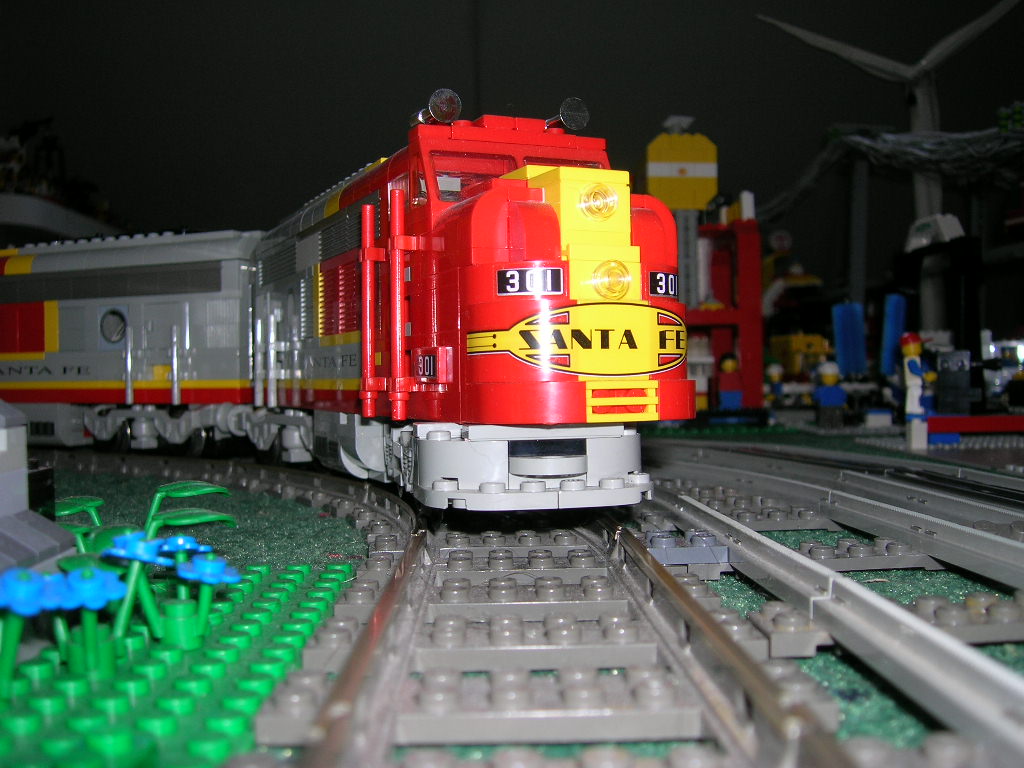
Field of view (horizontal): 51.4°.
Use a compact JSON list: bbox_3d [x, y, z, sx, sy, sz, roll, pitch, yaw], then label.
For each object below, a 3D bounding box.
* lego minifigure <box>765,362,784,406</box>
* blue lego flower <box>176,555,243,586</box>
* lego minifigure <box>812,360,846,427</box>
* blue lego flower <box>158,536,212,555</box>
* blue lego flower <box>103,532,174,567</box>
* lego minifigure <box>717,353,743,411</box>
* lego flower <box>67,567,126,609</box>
[{"bbox_3d":[0.218,0.004,0.885,0.013,0.042,0.022,-1,0,-30],"label":"lego minifigure"},{"bbox_3d":[-0.045,0.028,0.157,0.010,0.003,0.010,2,6,0],"label":"blue lego flower"},{"bbox_3d":[0.206,0.007,0.690,0.023,0.043,0.013,-1,0,12],"label":"lego minifigure"},{"bbox_3d":[-0.052,0.025,0.167,0.010,0.003,0.010,-1,-7,0],"label":"blue lego flower"},{"bbox_3d":[-0.054,0.024,0.154,0.010,0.004,0.010,-1,0,0],"label":"blue lego flower"},{"bbox_3d":[0.161,-0.001,0.785,0.022,0.042,0.012,-1,0,-6],"label":"lego minifigure"},{"bbox_3d":[-0.056,0.027,0.141,0.010,0.003,0.010,-1,6,0],"label":"lego flower"}]

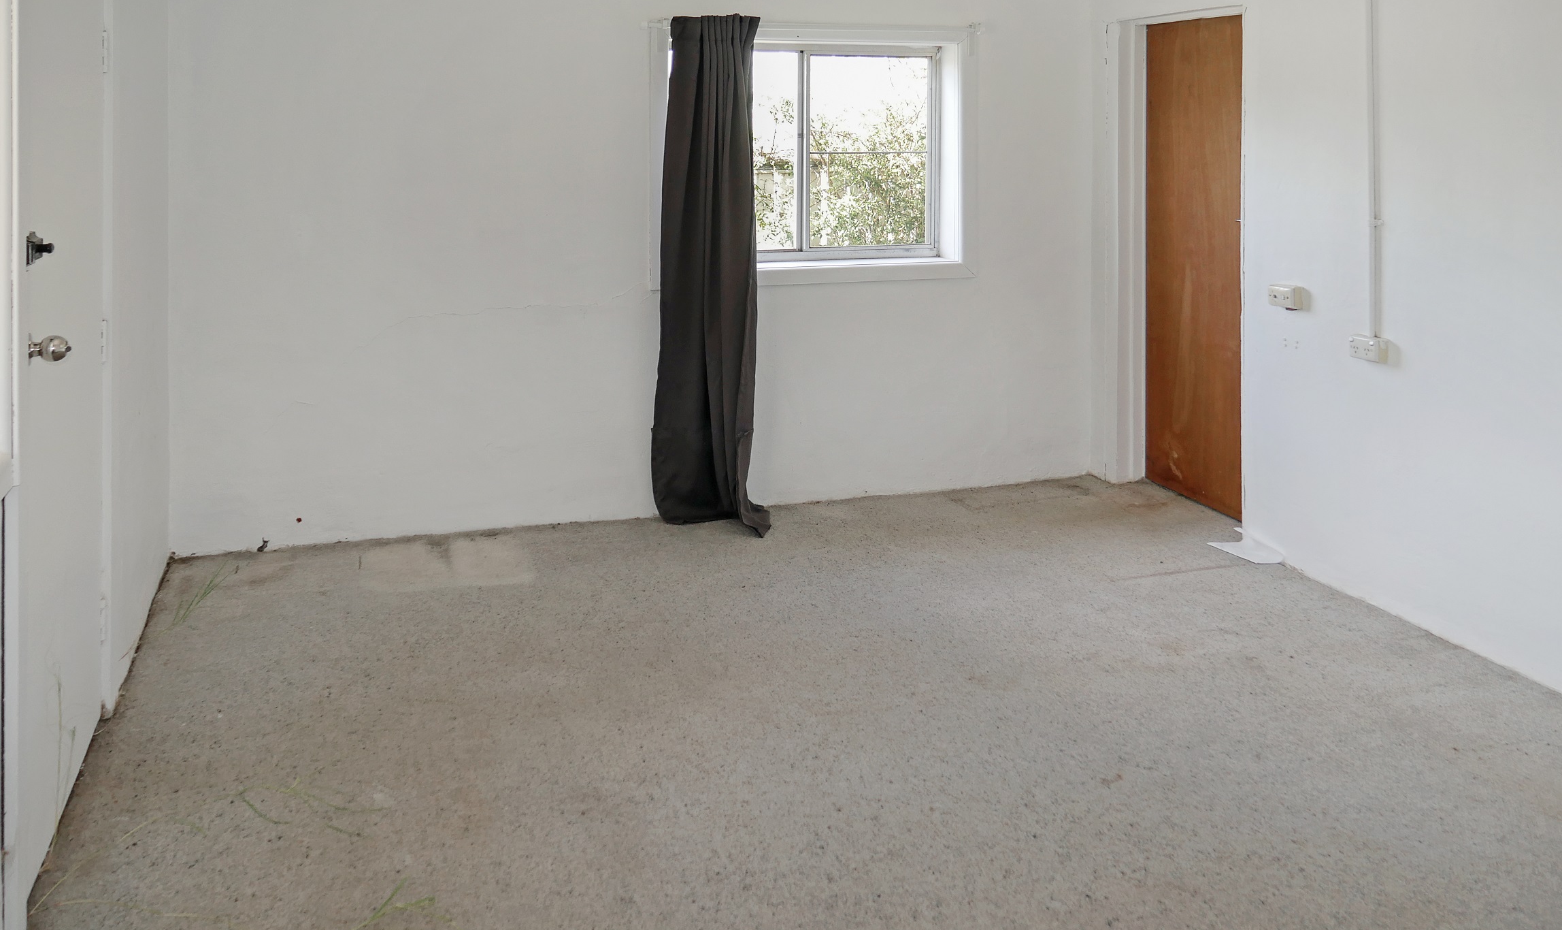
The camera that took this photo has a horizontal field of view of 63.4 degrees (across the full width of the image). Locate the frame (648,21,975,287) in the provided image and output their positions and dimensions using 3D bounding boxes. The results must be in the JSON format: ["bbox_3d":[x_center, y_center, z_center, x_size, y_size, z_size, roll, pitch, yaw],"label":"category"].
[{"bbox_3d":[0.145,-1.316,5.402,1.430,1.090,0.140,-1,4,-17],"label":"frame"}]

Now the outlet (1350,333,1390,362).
[{"bbox_3d":[1.937,-0.383,4.164,0.042,0.073,0.120,-1,4,-18],"label":"outlet"}]

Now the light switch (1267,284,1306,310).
[{"bbox_3d":[1.810,-0.601,4.530,0.042,0.073,0.120,-1,4,-18],"label":"light switch"}]

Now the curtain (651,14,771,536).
[{"bbox_3d":[-0.280,-0.782,5.131,0.460,2.080,0.170,-1,4,-17],"label":"curtain"}]

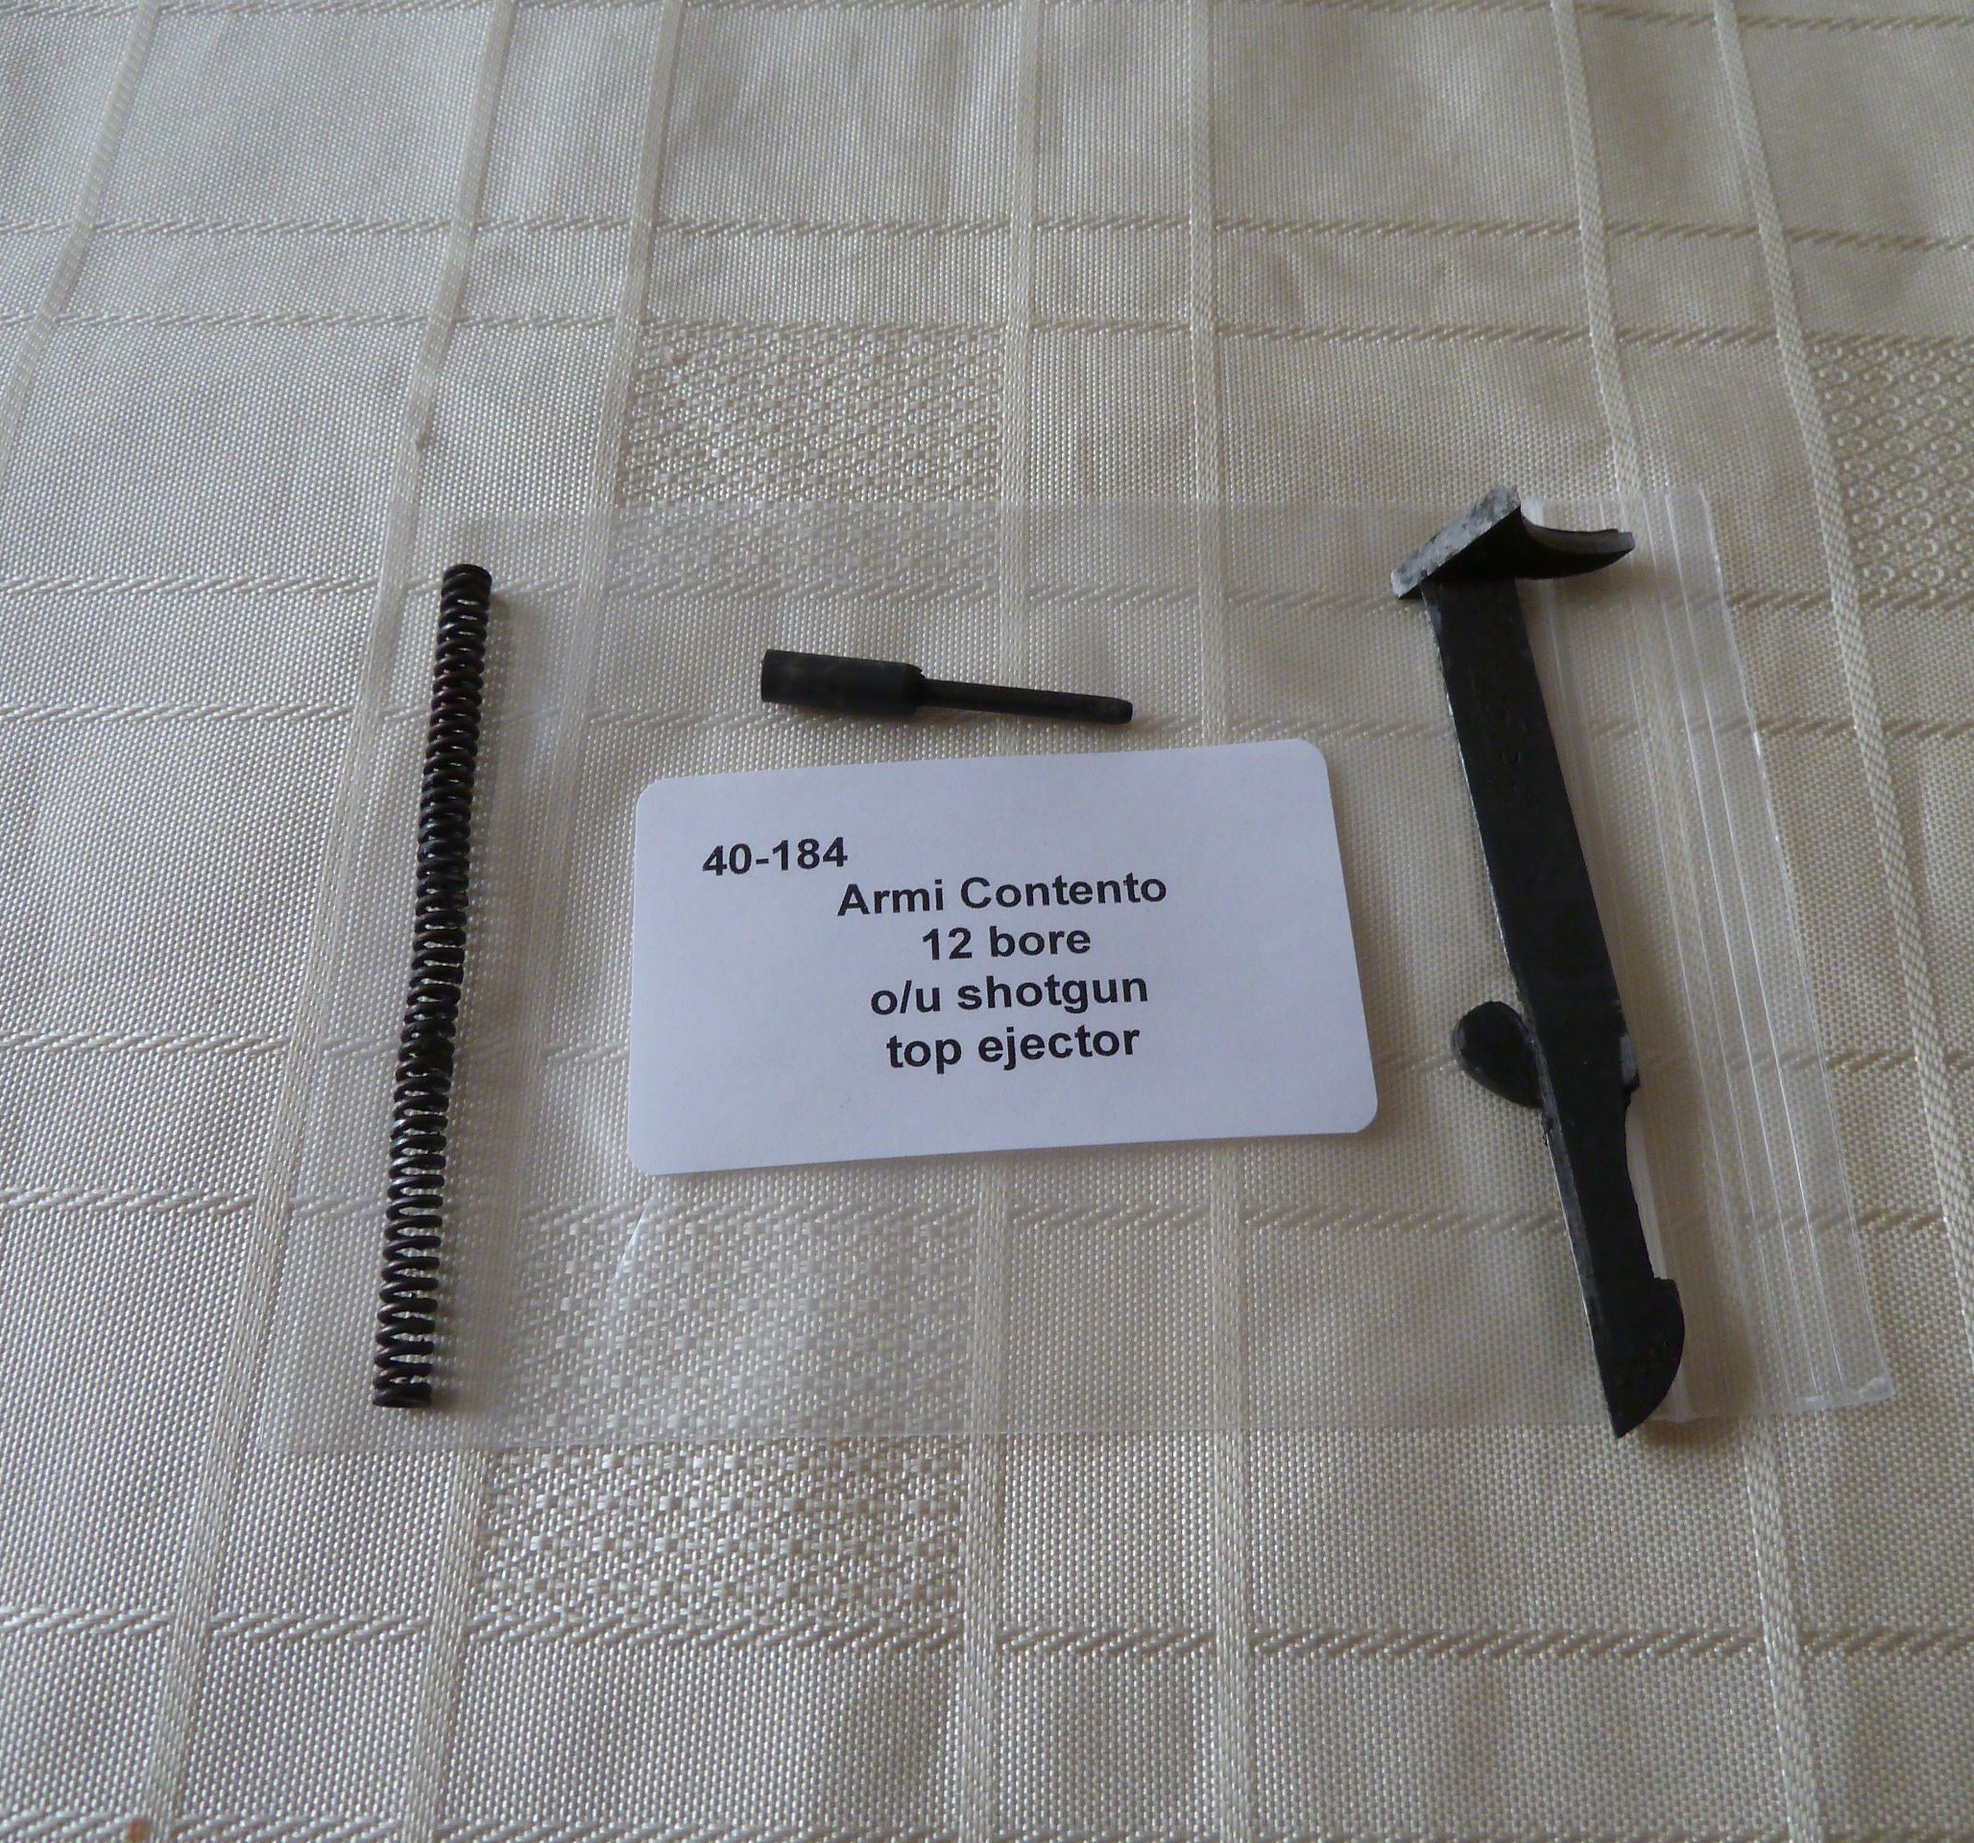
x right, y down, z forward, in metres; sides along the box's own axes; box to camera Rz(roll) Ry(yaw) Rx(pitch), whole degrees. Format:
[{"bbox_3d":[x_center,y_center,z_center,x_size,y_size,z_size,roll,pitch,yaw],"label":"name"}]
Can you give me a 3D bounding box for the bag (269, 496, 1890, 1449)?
[{"bbox_3d":[0.007,-0.001,0.159,0.129,0.004,0.089,-1,66,1],"label":"bag"}]

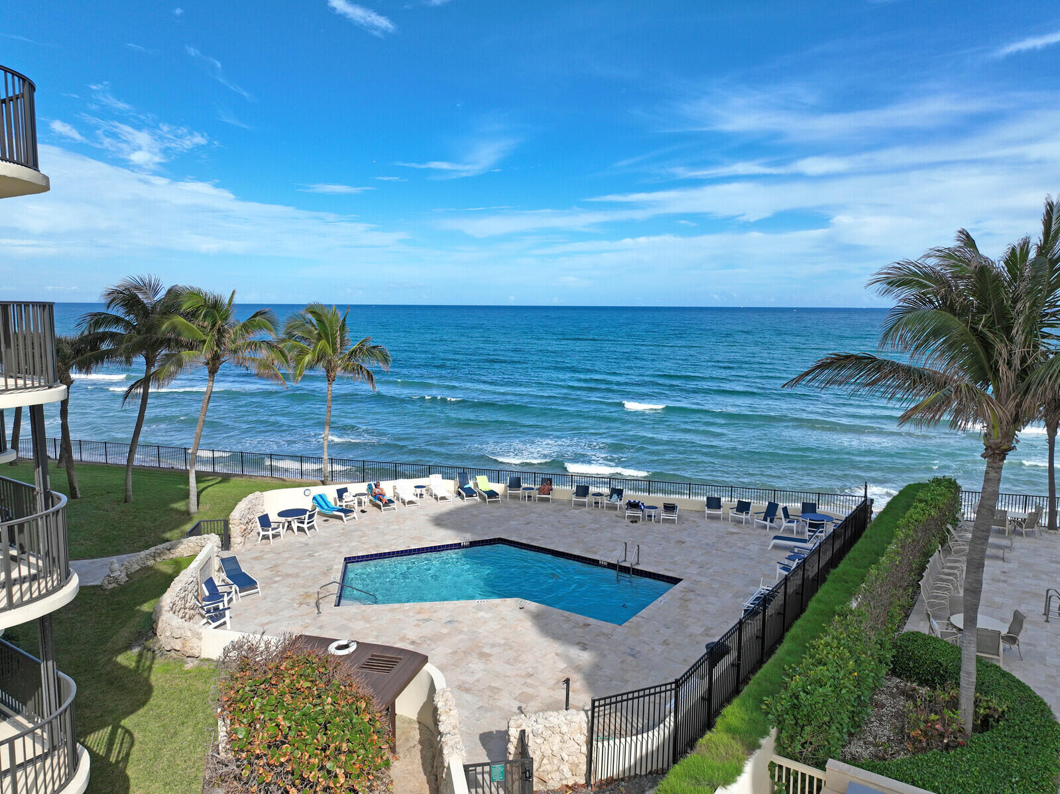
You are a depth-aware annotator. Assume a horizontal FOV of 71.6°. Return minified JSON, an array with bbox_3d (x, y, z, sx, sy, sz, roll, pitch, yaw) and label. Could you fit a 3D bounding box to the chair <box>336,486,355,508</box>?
[{"bbox_3d":[-7.753,4.385,31.034,0.645,0.933,0.615,7,10,44],"label":"chair"}]

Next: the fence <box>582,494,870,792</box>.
[{"bbox_3d":[7.505,5.824,21.218,0.979,1.840,19.078,6,9,38],"label":"fence"}]

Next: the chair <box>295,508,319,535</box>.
[{"bbox_3d":[-8.796,4.925,29.012,0.700,0.940,0.660,2,7,15],"label":"chair"}]

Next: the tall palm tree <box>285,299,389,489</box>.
[{"bbox_3d":[-9.788,-0.040,37.191,5.300,9.200,5.300,0,7,0],"label":"tall palm tree"}]

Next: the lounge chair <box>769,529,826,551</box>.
[{"bbox_3d":[9.601,5.083,26.439,1.820,0.900,0.650,3,8,23],"label":"lounge chair"}]

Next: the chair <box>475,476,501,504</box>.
[{"bbox_3d":[-2.001,4.328,34.333,0.680,0.890,1.850,-3,8,-24],"label":"chair"}]

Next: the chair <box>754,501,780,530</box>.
[{"bbox_3d":[9.750,4.913,30.123,0.850,0.950,0.680,-5,9,-37],"label":"chair"}]

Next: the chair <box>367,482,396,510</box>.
[{"bbox_3d":[-6.389,4.337,31.744,0.650,0.870,1.773,-4,8,-32],"label":"chair"}]

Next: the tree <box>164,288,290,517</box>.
[{"bbox_3d":[-13.095,0.351,31.699,5.100,9.750,5.100,0,7,0],"label":"tree"}]

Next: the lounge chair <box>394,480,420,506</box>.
[{"bbox_3d":[-5.632,4.406,33.702,0.670,0.840,1.850,-3,8,-26],"label":"lounge chair"}]

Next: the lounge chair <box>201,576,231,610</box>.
[{"bbox_3d":[-9.262,5.851,21.883,0.800,0.880,0.670,0,7,-5],"label":"lounge chair"}]

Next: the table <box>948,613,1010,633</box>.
[{"bbox_3d":[11.079,5.935,18.184,1.240,0.730,1.240,0,7,0],"label":"table"}]

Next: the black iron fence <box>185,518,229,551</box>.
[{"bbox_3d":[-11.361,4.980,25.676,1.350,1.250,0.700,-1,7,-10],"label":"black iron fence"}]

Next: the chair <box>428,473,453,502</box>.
[{"bbox_3d":[-4.074,4.155,33.446,0.632,0.836,1.742,-2,8,-21],"label":"chair"}]

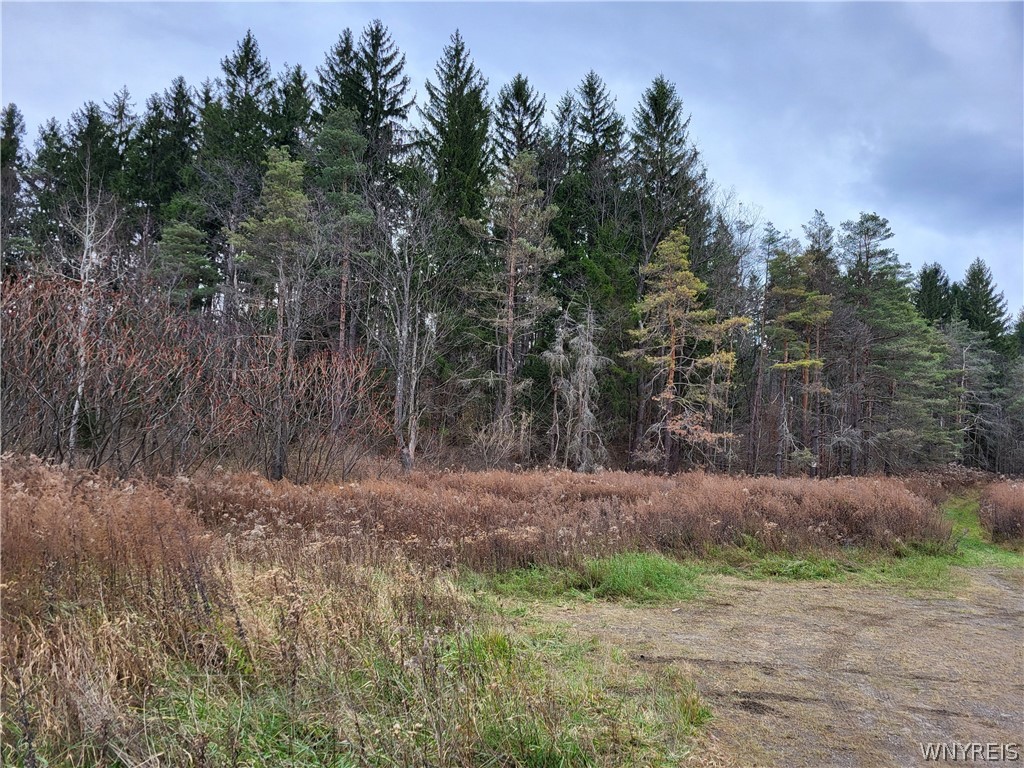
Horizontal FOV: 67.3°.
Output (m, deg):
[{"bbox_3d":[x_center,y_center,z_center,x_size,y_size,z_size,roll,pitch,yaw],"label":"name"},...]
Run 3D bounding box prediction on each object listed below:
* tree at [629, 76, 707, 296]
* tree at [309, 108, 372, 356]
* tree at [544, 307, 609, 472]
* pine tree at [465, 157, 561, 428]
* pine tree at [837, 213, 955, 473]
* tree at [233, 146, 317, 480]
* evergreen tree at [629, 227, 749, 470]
[{"bbox_3d":[8.446,-5.753,41.775,4.870,22.920,4.630,0,-6,0],"label":"tree"},{"bbox_3d":[-7.661,-3.915,34.557,3.060,17.830,2.910,0,-6,0],"label":"tree"},{"bbox_3d":[2.606,0.745,31.079,2.590,7.870,2.460,0,-6,0],"label":"tree"},{"bbox_3d":[0.067,-2.869,34.453,4.210,15.730,4.000,0,-6,0],"label":"pine tree"},{"bbox_3d":[16.603,-1.352,33.297,5.110,12.480,4.850,0,-6,0],"label":"pine tree"},{"bbox_3d":[-8.603,-2.245,27.859,3.040,13.180,2.890,0,-6,0],"label":"tree"},{"bbox_3d":[7.170,-0.926,31.245,4.880,11.230,4.630,0,-6,0],"label":"evergreen tree"}]

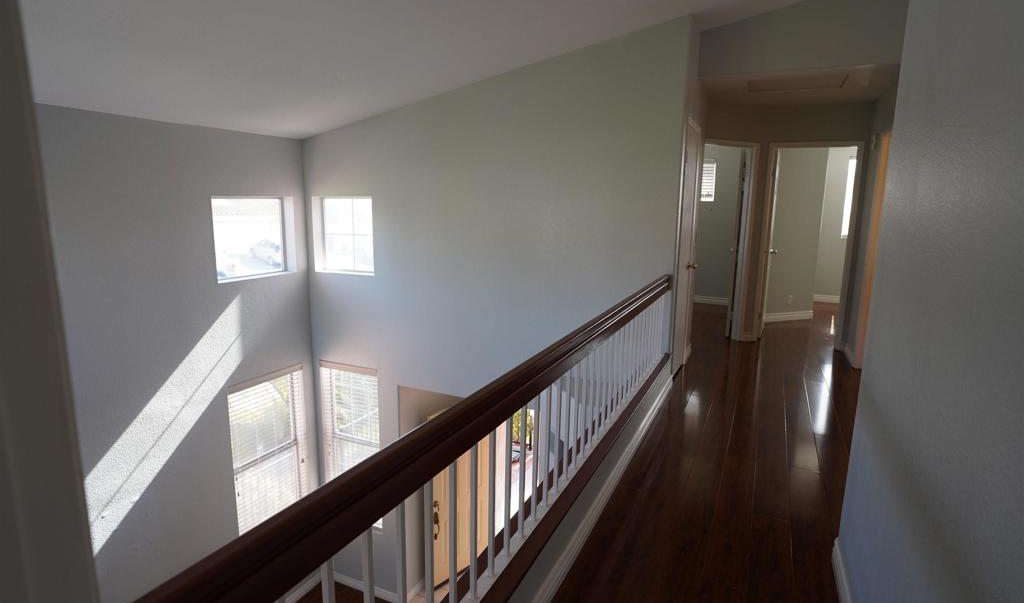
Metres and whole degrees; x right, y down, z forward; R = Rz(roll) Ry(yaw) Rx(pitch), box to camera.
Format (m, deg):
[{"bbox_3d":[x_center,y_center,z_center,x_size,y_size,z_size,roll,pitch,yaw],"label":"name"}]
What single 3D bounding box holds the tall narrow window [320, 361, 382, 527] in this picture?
[{"bbox_3d":[-1.703,1.531,6.146,0.760,1.790,0.110,5,11,24],"label":"tall narrow window"}]

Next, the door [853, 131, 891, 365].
[{"bbox_3d":[3.069,-0.360,4.706,0.130,2.090,0.840,5,11,24],"label":"door"}]

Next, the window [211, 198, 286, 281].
[{"bbox_3d":[-2.455,-0.611,5.401,0.110,0.750,0.910,5,11,24],"label":"window"}]

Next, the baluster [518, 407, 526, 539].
[{"bbox_3d":[0.038,0.584,1.987,0.016,0.505,0.016,5,11,24],"label":"baluster"}]

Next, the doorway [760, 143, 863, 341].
[{"bbox_3d":[3.047,-0.574,5.919,0.850,2.090,0.130,5,11,24],"label":"doorway"}]

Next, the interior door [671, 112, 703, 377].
[{"bbox_3d":[1.471,-0.392,4.849,0.070,2.050,0.760,5,11,24],"label":"interior door"}]

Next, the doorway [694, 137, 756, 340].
[{"bbox_3d":[2.095,-0.560,5.914,0.680,2.040,0.120,-3,11,-20],"label":"doorway"}]

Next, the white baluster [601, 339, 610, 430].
[{"bbox_3d":[0.499,0.415,2.983,0.016,0.505,0.016,5,11,24],"label":"white baluster"}]

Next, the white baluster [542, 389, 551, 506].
[{"bbox_3d":[0.138,0.547,2.201,0.016,0.505,0.016,5,11,24],"label":"white baluster"}]

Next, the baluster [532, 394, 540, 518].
[{"bbox_3d":[0.090,0.565,2.098,0.016,0.505,0.016,5,11,24],"label":"baluster"}]

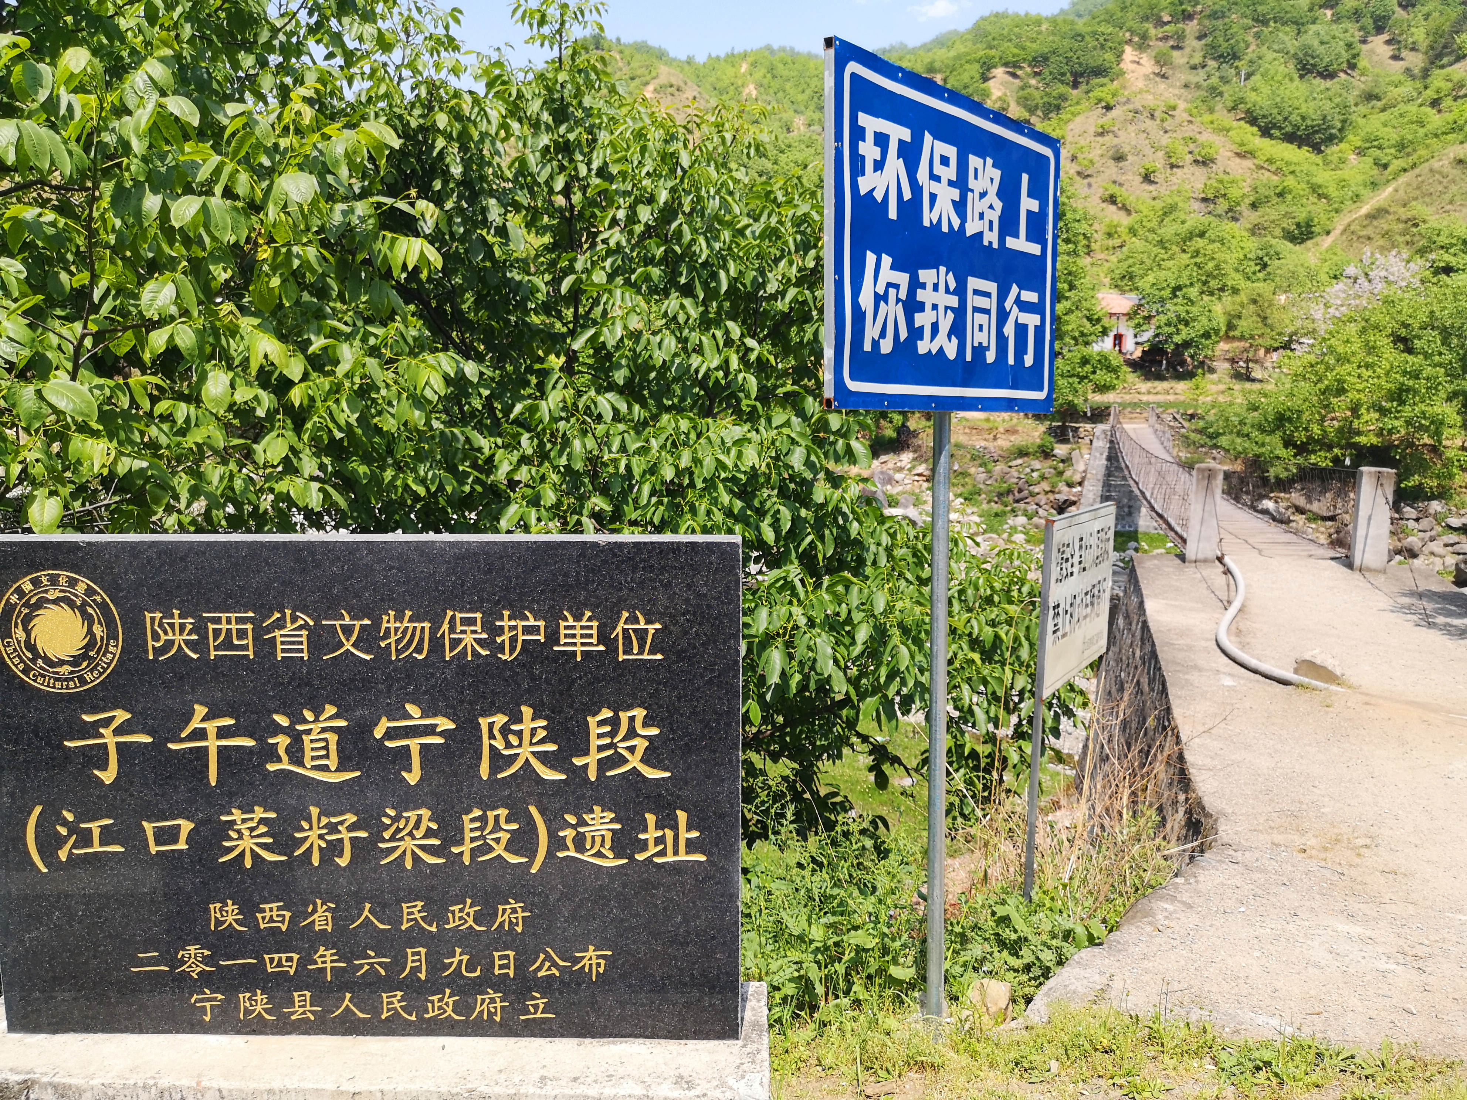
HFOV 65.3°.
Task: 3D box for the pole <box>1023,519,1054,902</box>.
[{"bbox_3d":[1.122,0.617,4.207,0.027,1.459,0.027,5,8,30],"label":"pole"}]

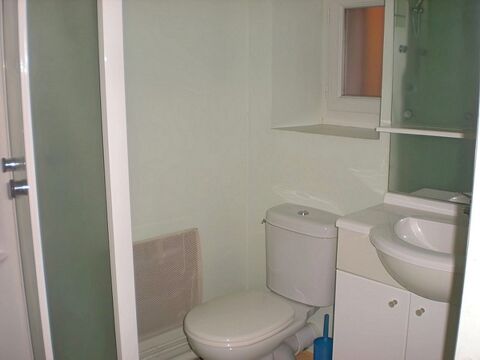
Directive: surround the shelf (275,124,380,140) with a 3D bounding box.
[{"bbox_3d":[0.517,-0.228,2.579,0.392,0.030,0.627,-11,15,-43],"label":"shelf"}]

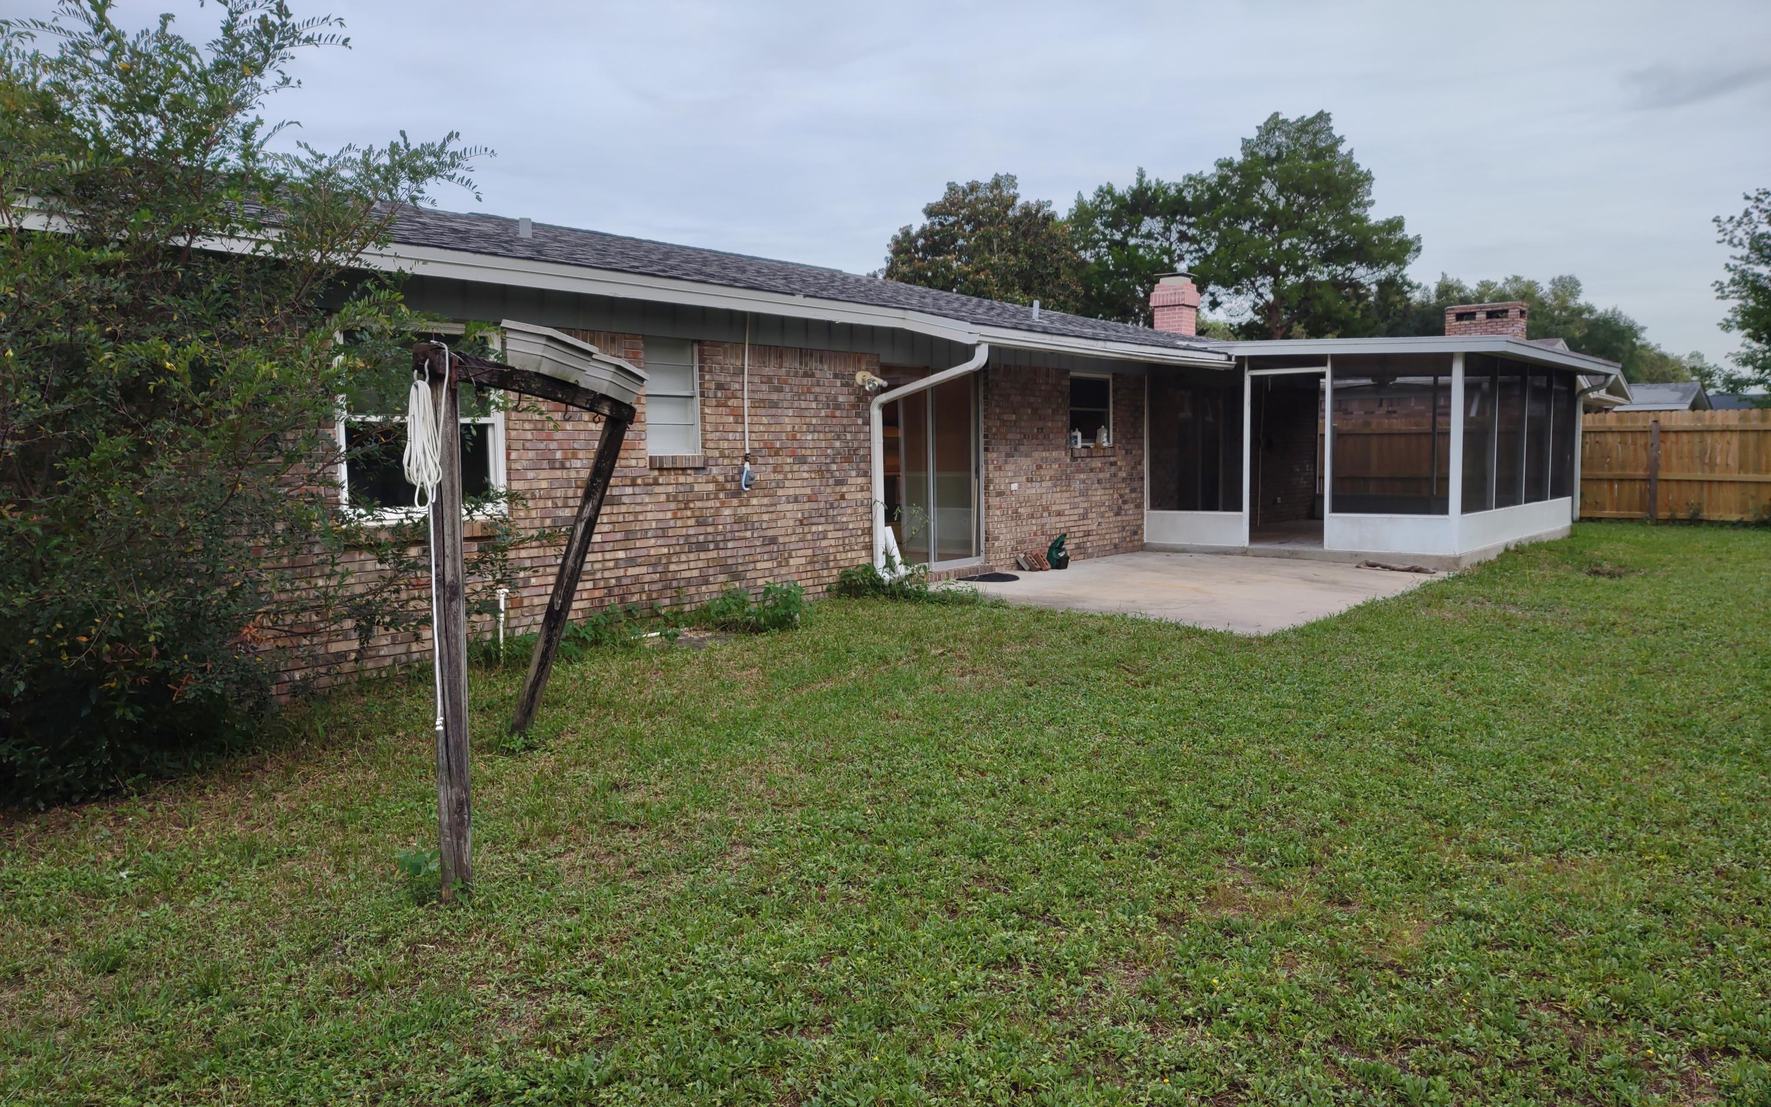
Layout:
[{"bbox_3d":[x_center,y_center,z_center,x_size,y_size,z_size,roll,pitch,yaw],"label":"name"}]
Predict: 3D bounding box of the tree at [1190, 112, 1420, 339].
[{"bbox_3d":[12.258,-7.493,39.500,7.000,10.990,6.800,0,5,0],"label":"tree"}]

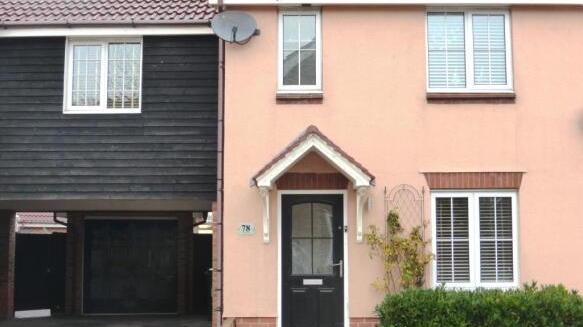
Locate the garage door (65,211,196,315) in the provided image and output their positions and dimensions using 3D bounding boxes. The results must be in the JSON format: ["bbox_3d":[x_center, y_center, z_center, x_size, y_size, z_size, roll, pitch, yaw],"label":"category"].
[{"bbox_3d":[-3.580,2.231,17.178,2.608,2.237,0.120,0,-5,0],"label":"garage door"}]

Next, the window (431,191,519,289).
[{"bbox_3d":[2.465,1.046,10.468,1.177,1.345,0.100,0,-5,0],"label":"window"}]

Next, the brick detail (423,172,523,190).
[{"bbox_3d":[2.438,0.237,10.488,1.347,0.236,0.110,0,-5,0],"label":"brick detail"}]

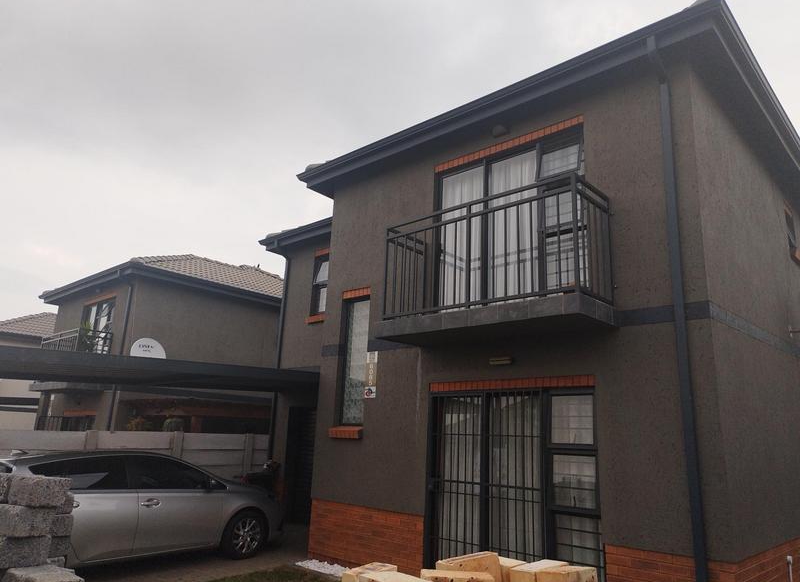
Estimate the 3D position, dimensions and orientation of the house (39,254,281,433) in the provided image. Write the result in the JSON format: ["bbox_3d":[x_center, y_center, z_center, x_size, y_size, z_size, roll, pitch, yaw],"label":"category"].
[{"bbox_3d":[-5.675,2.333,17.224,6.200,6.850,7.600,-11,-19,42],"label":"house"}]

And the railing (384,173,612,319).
[{"bbox_3d":[0.963,-0.291,6.431,2.405,1.115,0.760,-11,-19,42],"label":"railing"}]

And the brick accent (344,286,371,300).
[{"bbox_3d":[-0.572,0.044,8.438,0.572,0.121,0.100,-11,-19,42],"label":"brick accent"}]

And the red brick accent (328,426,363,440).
[{"bbox_3d":[-0.695,1.881,7.950,0.590,0.132,0.150,-11,-19,42],"label":"red brick accent"}]

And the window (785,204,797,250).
[{"bbox_3d":[5.480,-0.806,8.422,0.090,0.600,0.600,-11,-19,42],"label":"window"}]

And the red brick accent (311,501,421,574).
[{"bbox_3d":[-0.440,3.058,7.454,1.991,0.726,0.100,-11,-19,42],"label":"red brick accent"}]

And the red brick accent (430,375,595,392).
[{"bbox_3d":[1.151,1.015,6.489,2.079,0.102,0.100,-11,-19,42],"label":"red brick accent"}]

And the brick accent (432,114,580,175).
[{"bbox_3d":[1.248,-1.697,7.165,2.084,0.102,0.100,-11,-19,42],"label":"brick accent"}]

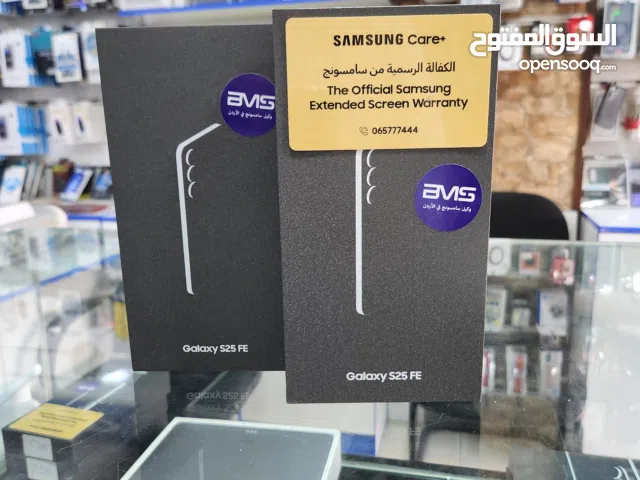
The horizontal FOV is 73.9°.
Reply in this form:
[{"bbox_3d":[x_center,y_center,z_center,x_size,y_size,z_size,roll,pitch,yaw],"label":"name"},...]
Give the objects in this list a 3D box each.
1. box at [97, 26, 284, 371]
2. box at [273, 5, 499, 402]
[{"bbox_3d":[-0.056,-0.016,0.224,0.090,0.171,0.026,-1,10,2],"label":"box"},{"bbox_3d":[0.028,-0.011,0.197,0.090,0.171,0.026,-1,10,1],"label":"box"}]

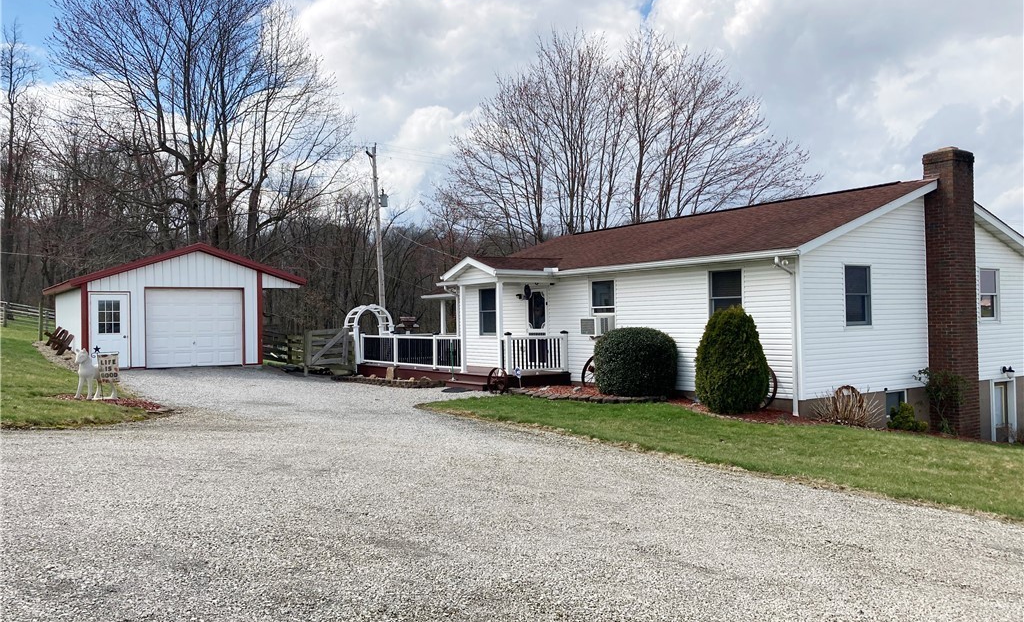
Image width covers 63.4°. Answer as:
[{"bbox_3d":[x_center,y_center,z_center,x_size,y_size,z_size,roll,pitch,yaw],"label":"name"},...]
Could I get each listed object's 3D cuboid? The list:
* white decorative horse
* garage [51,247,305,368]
[{"bbox_3d":[-6.864,1.047,13.700,0.260,0.840,0.730,-1,-1,18],"label":"white decorative horse"},{"bbox_3d":[-11.190,-0.110,27.080,6.480,3.550,7.600,-1,-1,-34],"label":"garage"}]

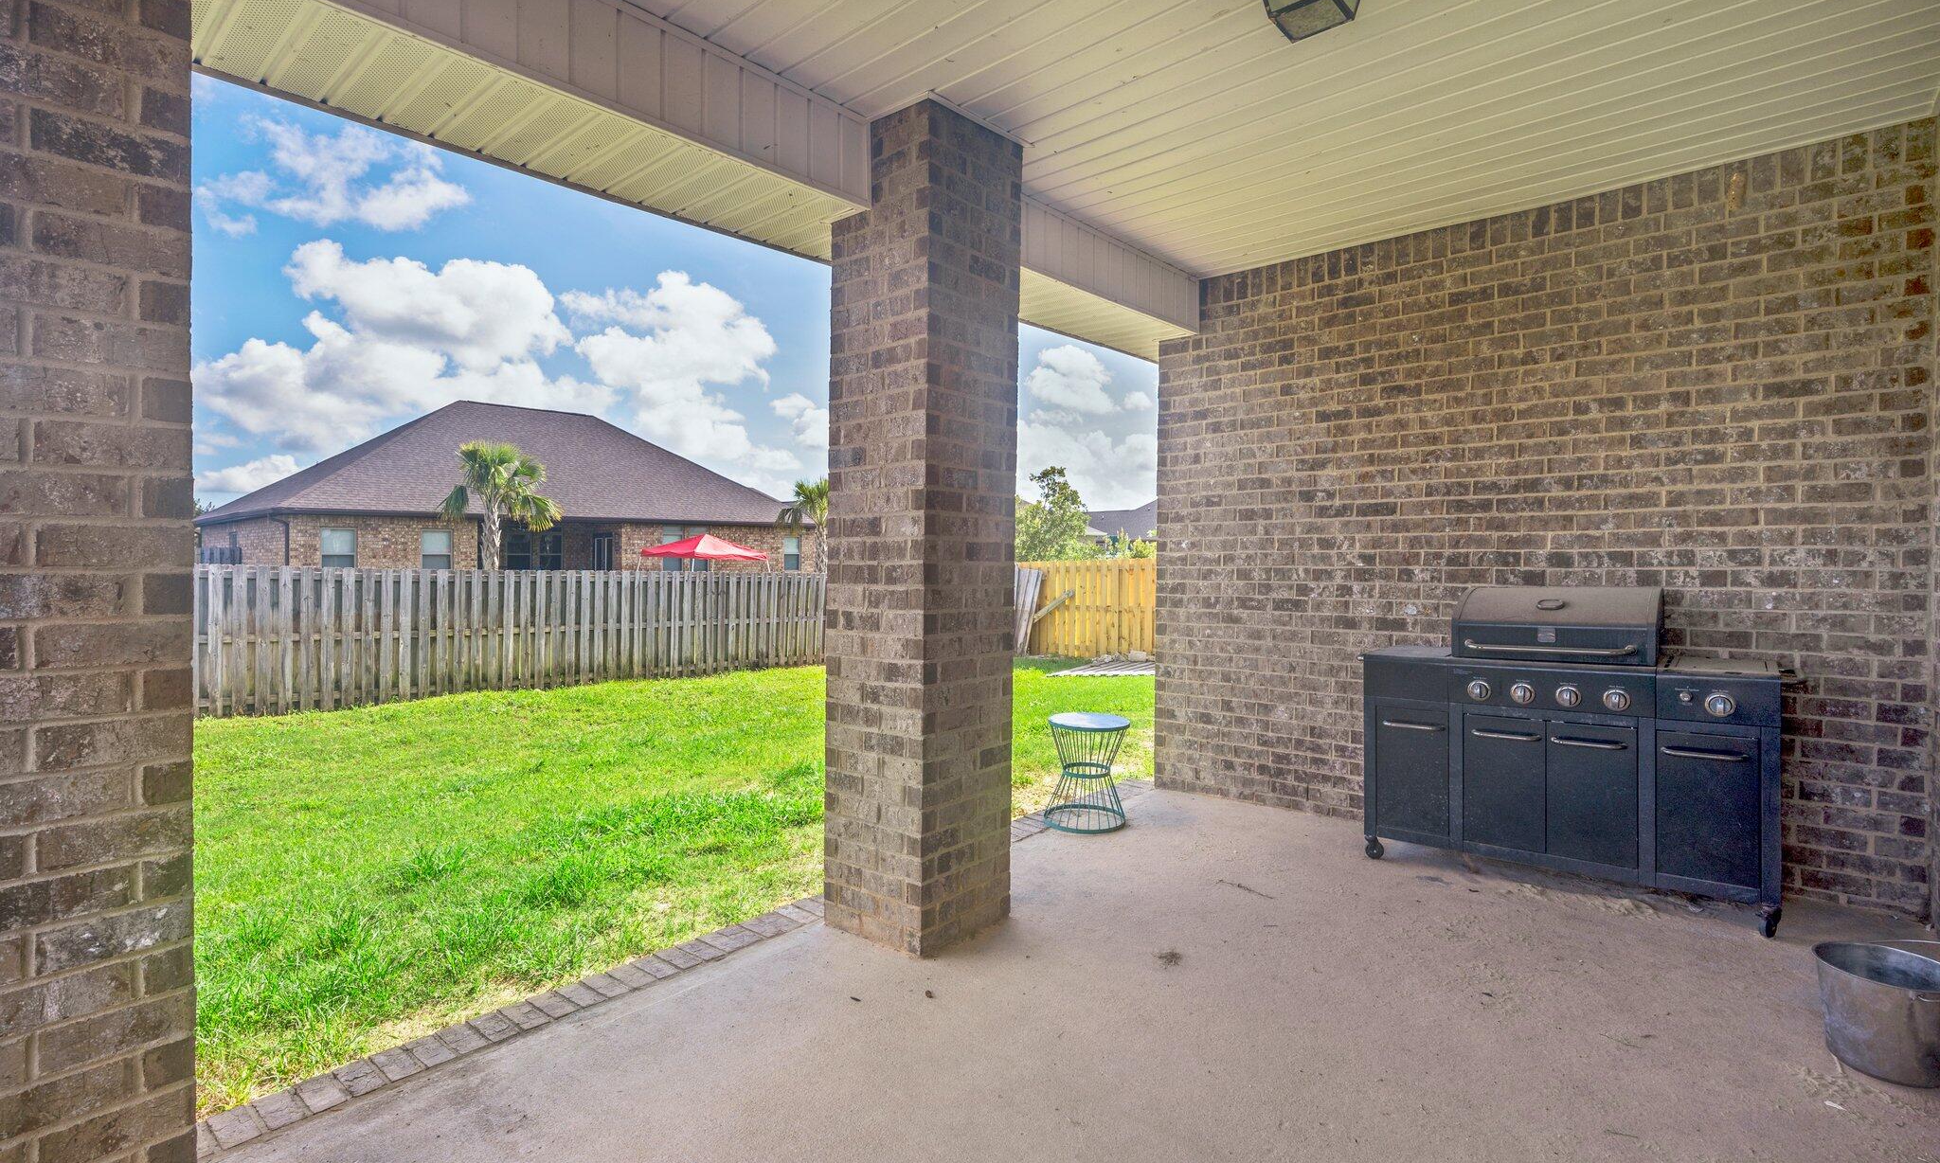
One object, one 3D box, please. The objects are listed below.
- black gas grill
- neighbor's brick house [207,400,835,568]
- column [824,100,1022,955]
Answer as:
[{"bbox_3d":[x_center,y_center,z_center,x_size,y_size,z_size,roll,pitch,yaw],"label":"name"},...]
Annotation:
[{"bbox_3d":[2.436,0.638,3.608,1.360,1.200,0.570,1,1,37],"label":"black gas grill"},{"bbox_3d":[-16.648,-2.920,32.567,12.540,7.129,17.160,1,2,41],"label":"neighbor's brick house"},{"bbox_3d":[-0.177,-0.169,3.147,0.474,2.800,0.478,1,2,40],"label":"column"}]

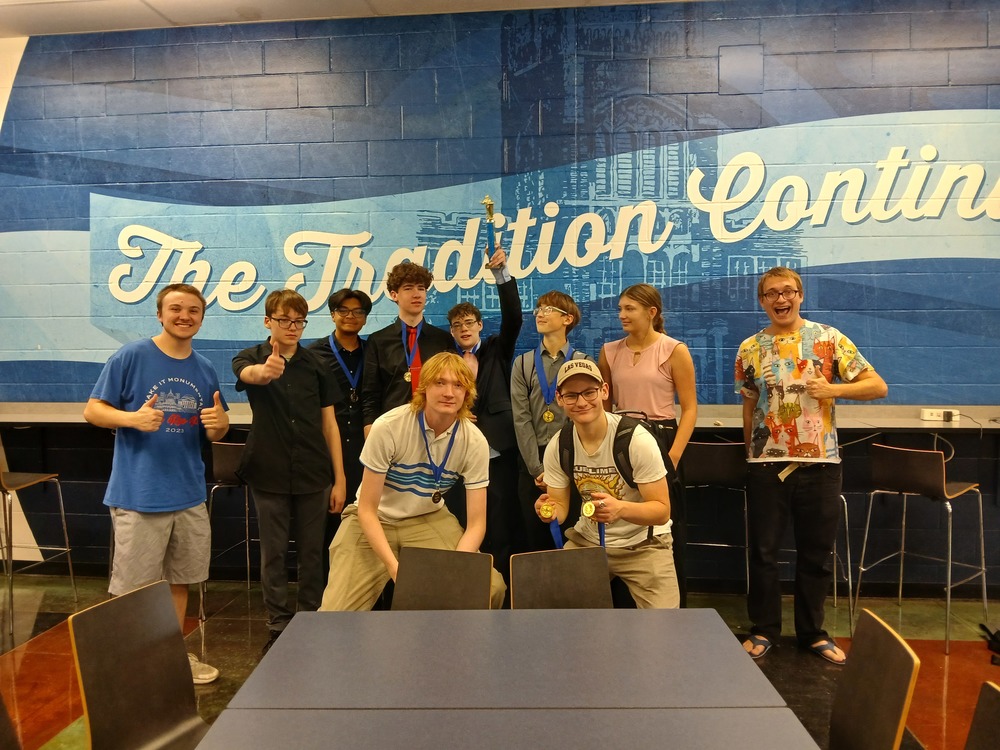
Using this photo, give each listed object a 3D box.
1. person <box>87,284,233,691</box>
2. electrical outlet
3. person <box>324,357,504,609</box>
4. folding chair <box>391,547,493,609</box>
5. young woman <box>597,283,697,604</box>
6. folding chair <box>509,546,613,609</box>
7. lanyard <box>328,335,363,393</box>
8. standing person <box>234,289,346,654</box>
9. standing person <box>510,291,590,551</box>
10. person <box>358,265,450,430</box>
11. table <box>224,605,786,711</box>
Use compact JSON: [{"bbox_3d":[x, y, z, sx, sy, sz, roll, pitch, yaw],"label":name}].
[{"bbox_3d":[-1.455,0.458,3.190,0.580,1.690,0.430,-1,2,-11],"label":"person"},{"bbox_3d":[2.373,0.219,4.050,0.210,0.063,0.060,0,2,5],"label":"electrical outlet"},{"bbox_3d":[-0.349,0.609,3.030,0.700,1.390,0.600,0,2,-6],"label":"person"},{"bbox_3d":[-0.225,0.940,2.093,0.450,0.790,0.510,0,2,16],"label":"folding chair"},{"bbox_3d":[0.689,0.432,3.530,0.470,1.700,0.330,0,2,14],"label":"young woman"},{"bbox_3d":[0.246,0.938,2.093,0.450,0.790,0.510,-1,2,-16],"label":"folding chair"},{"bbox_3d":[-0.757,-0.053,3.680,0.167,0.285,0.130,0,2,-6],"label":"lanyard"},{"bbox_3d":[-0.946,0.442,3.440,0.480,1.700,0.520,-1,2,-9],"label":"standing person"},{"bbox_3d":[0.249,0.436,3.630,0.430,1.690,0.320,0,2,6],"label":"standing person"},{"bbox_3d":[-0.435,0.382,3.530,0.480,1.810,0.320,0,2,-3],"label":"person"},{"bbox_3d":[0.016,0.979,1.695,1.054,0.737,0.533,0,2,0],"label":"table"}]

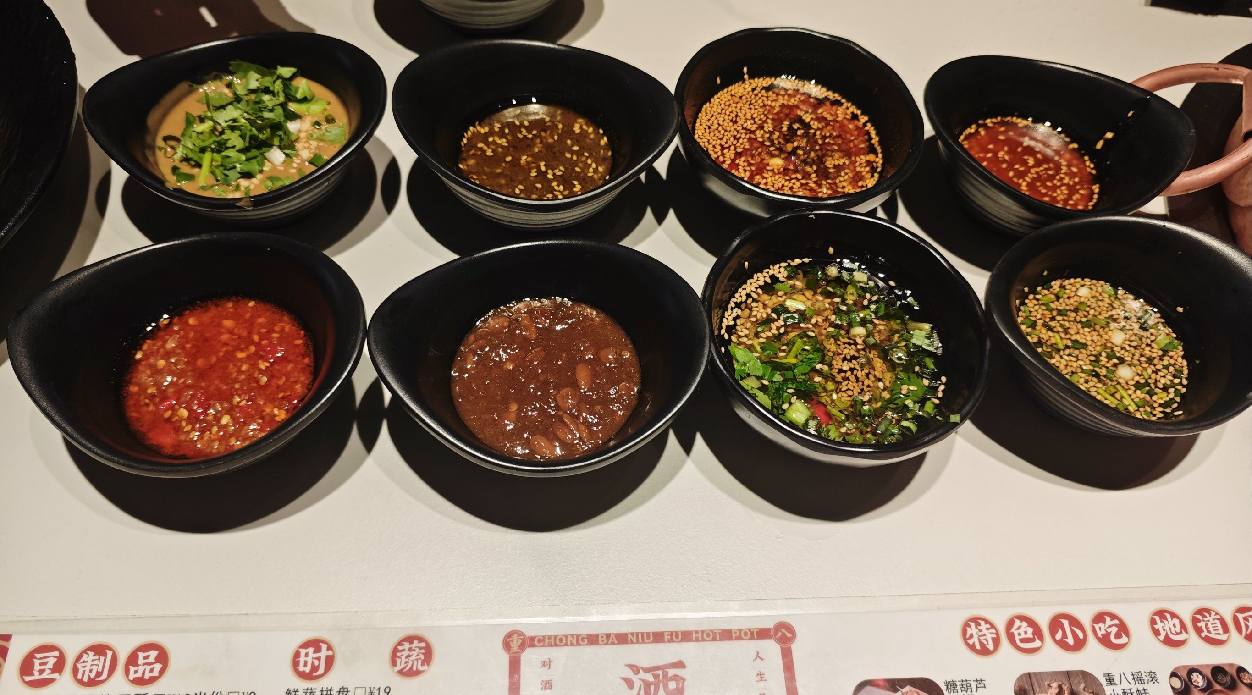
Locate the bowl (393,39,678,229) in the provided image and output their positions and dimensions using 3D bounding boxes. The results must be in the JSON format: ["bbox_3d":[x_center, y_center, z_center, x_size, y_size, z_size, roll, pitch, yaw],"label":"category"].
[{"bbox_3d":[-0.040,-0.096,0.410,0.128,0.057,0.103,3,59,-3],"label":"bowl"}]

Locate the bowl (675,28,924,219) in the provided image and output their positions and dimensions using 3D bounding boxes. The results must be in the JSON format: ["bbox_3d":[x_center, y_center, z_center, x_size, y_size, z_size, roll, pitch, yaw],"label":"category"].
[{"bbox_3d":[0.078,-0.096,0.422,0.114,0.054,0.114,2,59,-4],"label":"bowl"}]

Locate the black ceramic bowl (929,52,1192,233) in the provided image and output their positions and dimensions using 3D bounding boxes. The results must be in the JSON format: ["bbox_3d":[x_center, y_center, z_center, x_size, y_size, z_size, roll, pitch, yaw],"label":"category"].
[{"bbox_3d":[0.204,-0.094,0.430,0.128,0.057,0.103,3,59,-3],"label":"black ceramic bowl"}]

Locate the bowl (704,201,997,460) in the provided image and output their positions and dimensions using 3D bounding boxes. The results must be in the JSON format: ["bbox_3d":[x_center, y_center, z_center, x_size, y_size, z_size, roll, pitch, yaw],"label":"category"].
[{"bbox_3d":[0.085,0.003,0.363,0.114,0.054,0.114,2,59,-4],"label":"bowl"}]

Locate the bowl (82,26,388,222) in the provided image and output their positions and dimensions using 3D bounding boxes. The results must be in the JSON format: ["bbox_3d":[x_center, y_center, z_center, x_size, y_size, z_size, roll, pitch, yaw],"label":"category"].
[{"bbox_3d":[-0.169,-0.093,0.398,0.128,0.057,0.103,-1,59,-5],"label":"bowl"}]

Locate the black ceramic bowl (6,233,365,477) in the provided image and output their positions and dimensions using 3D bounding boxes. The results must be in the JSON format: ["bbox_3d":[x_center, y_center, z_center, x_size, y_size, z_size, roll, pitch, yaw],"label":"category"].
[{"bbox_3d":[-0.160,0.007,0.338,0.128,0.057,0.103,5,59,-2],"label":"black ceramic bowl"}]

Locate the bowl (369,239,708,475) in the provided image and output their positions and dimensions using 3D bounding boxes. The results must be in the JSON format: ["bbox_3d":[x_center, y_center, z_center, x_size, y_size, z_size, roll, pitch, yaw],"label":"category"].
[{"bbox_3d":[-0.034,0.008,0.348,0.128,0.057,0.103,2,59,-4],"label":"bowl"}]

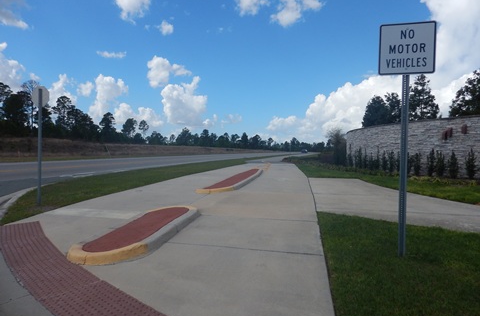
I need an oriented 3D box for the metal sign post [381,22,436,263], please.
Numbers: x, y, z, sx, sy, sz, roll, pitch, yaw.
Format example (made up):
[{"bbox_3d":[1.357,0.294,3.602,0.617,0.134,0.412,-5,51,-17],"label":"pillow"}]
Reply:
[{"bbox_3d":[1.957,-0.205,3.960,0.610,2.770,0.070,1,1,13],"label":"metal sign post"}]

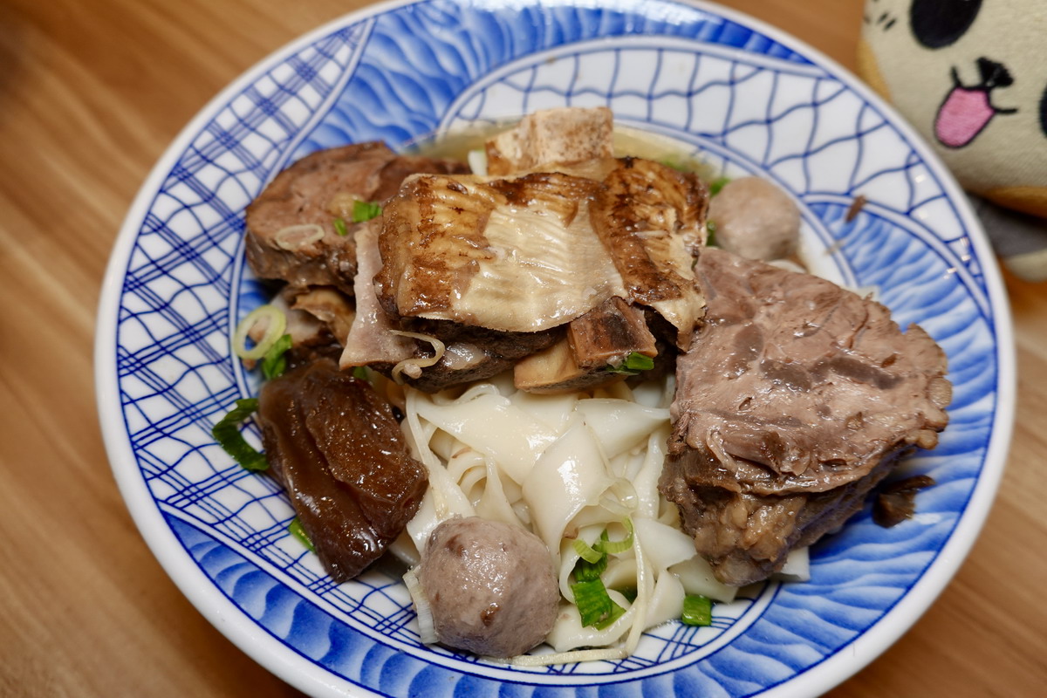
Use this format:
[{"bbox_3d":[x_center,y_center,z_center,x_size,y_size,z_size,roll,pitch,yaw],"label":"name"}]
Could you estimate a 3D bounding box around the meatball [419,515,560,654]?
[{"bbox_3d":[-0.008,0.057,0.167,0.033,0.032,0.033,0,61,0],"label":"meatball"}]

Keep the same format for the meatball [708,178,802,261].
[{"bbox_3d":[0.079,-0.044,0.238,0.032,0.031,0.032,0,61,0],"label":"meatball"}]

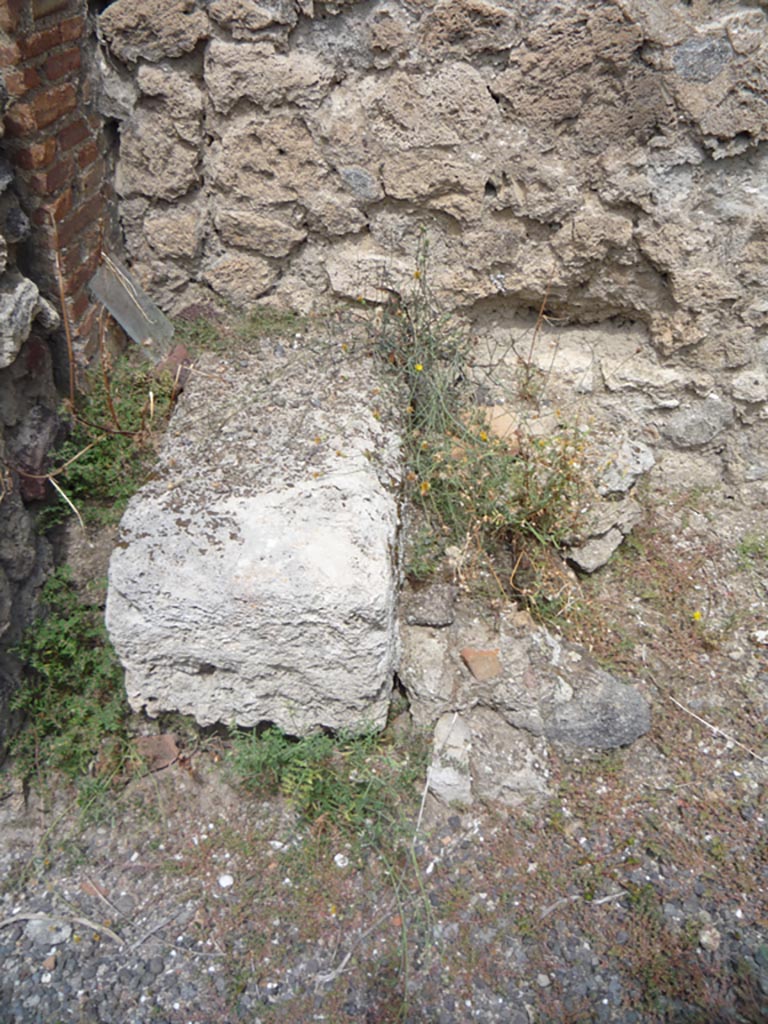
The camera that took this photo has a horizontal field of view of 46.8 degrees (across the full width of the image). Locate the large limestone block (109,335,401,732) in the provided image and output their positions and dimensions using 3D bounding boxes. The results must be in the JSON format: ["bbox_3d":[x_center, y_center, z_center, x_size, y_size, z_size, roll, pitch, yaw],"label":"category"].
[{"bbox_3d":[-0.245,-0.001,2.107,0.532,0.467,0.919,1,34,1],"label":"large limestone block"}]

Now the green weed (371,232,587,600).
[{"bbox_3d":[0.190,-0.228,2.047,0.450,0.590,0.520,1,34,1],"label":"green weed"}]

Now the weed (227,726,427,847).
[{"bbox_3d":[-0.090,0.482,1.703,0.330,0.110,0.250,1,34,1],"label":"weed"}]

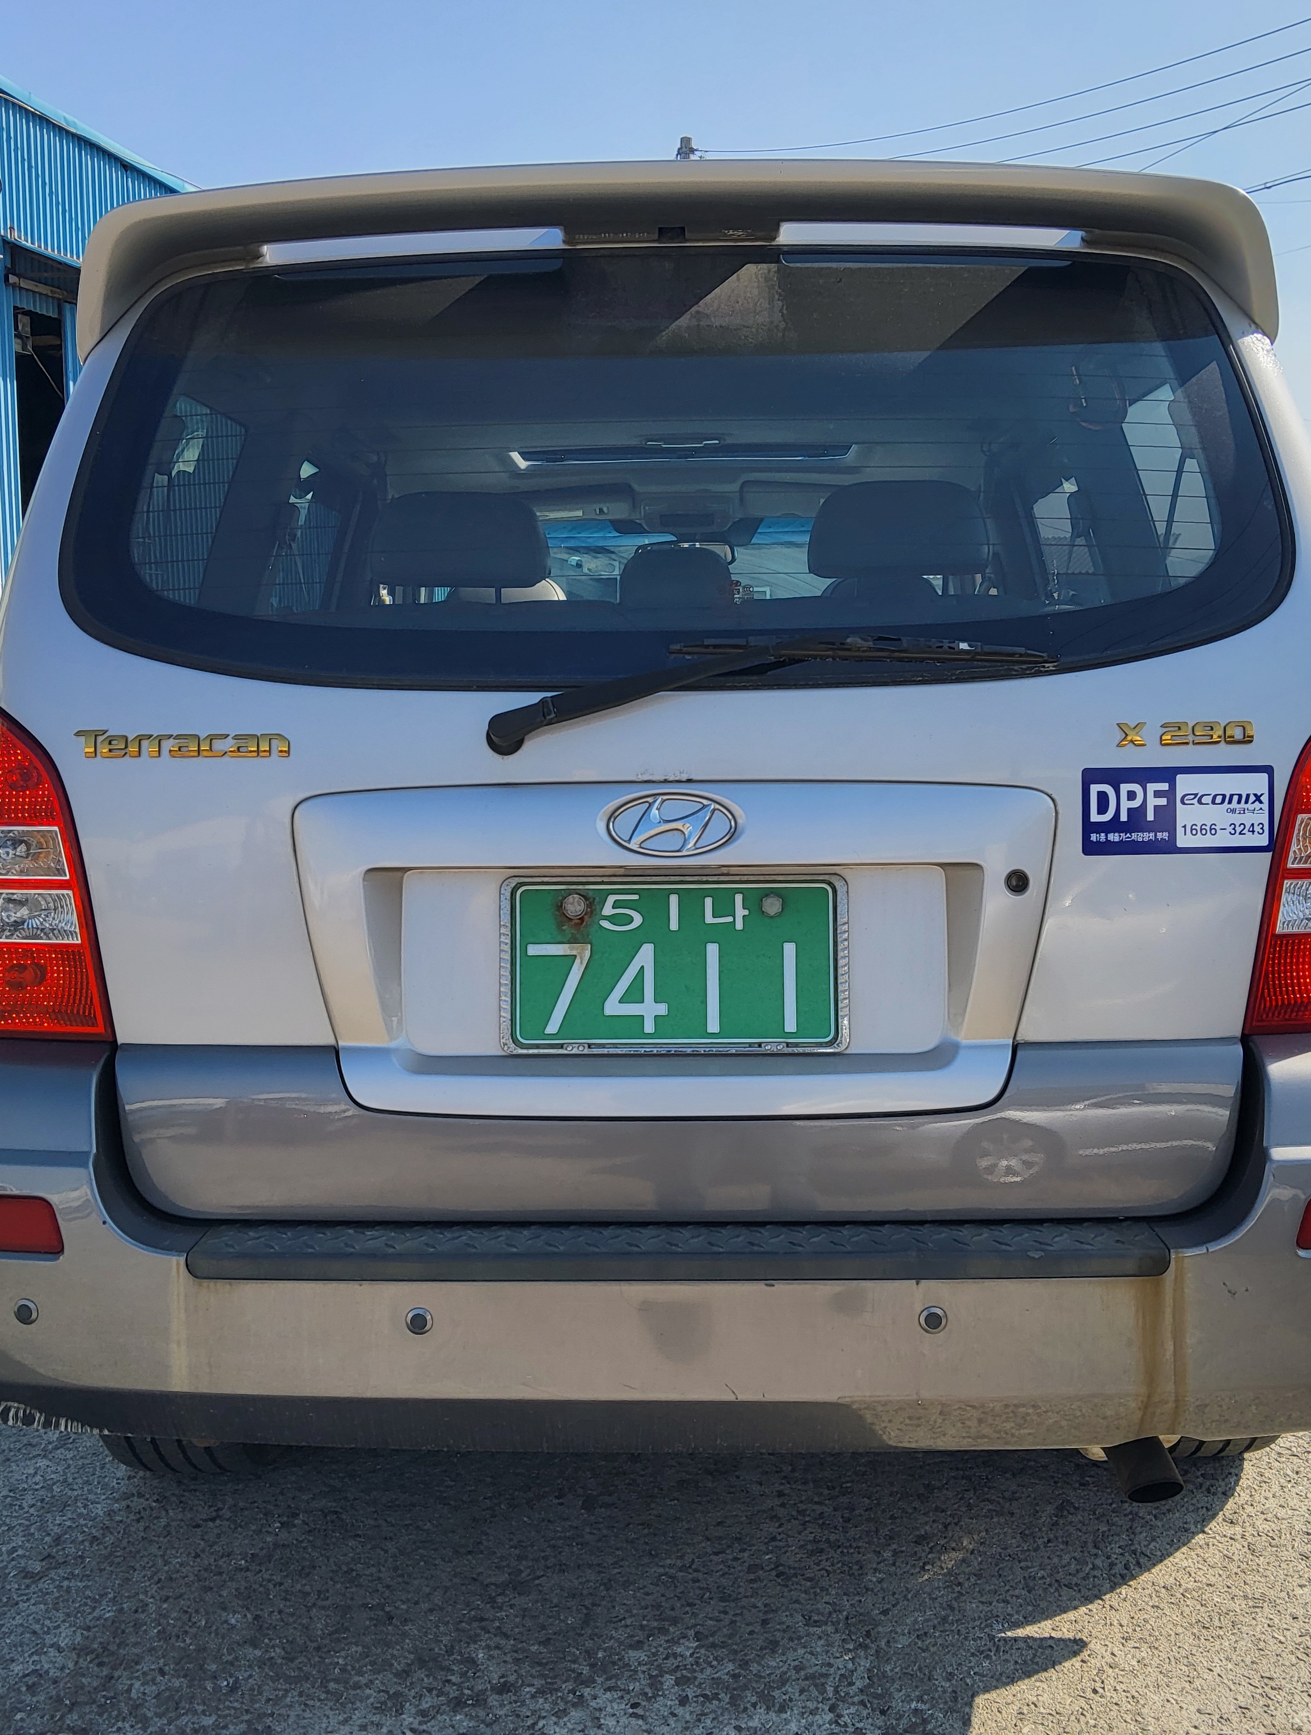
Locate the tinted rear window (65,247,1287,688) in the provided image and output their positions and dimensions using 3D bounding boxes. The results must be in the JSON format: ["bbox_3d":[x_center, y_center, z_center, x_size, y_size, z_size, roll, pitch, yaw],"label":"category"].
[{"bbox_3d":[0.014,-0.421,1.851,1.275,0.534,0.070,0,-19,2],"label":"tinted rear window"}]

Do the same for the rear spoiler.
[{"bbox_3d":[0.016,-0.646,1.879,1.282,0.174,0.230,0,7,2],"label":"rear spoiler"}]

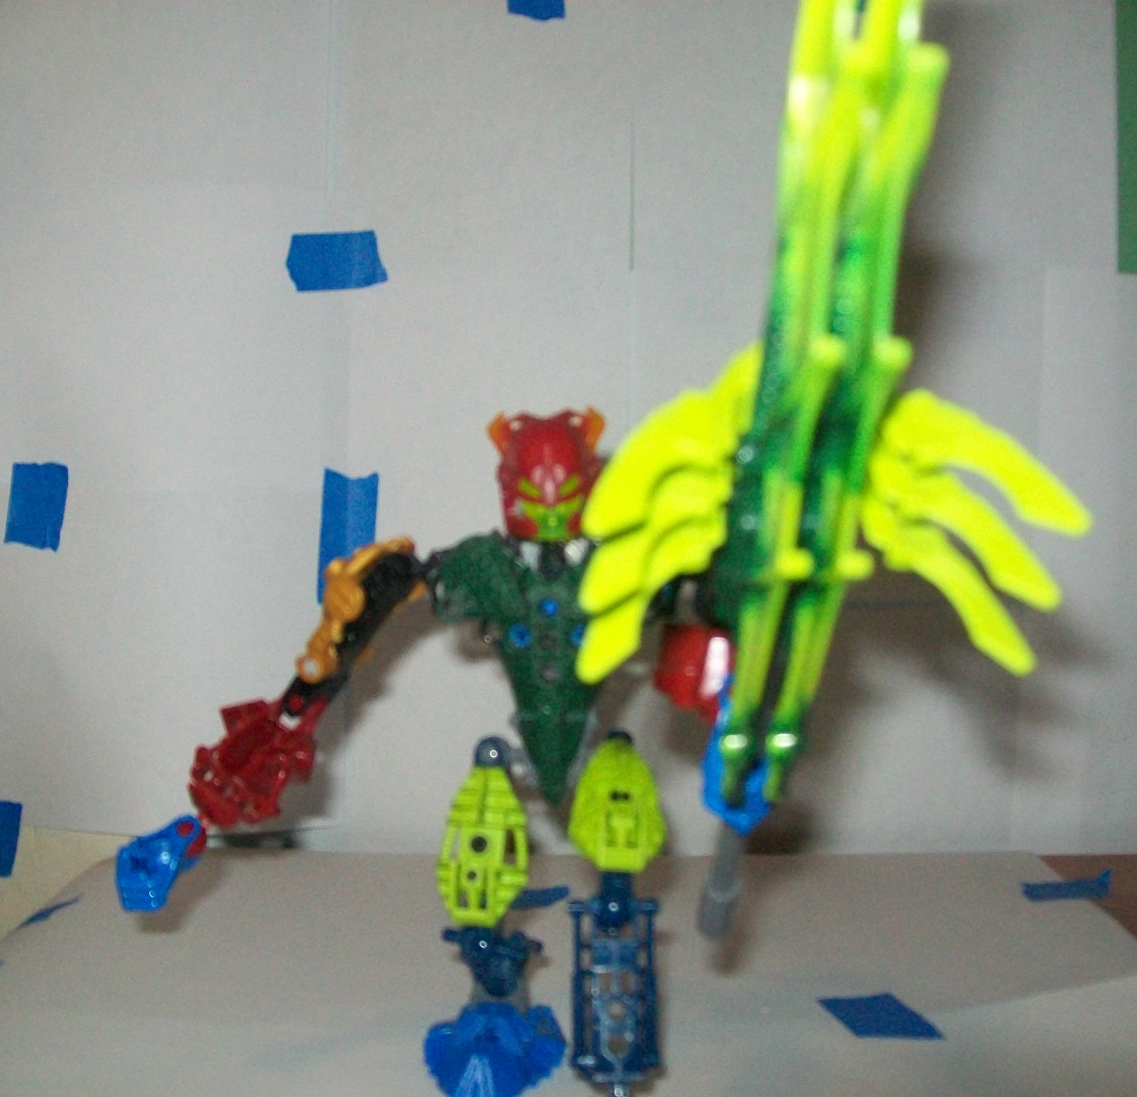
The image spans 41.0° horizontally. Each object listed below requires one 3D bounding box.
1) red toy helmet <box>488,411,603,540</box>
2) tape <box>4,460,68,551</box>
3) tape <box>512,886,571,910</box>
[{"bbox_3d":[-0.006,-0.021,0.437,0.034,0.038,0.035,3,4,0],"label":"red toy helmet"},{"bbox_3d":[-0.233,-0.018,0.667,0.025,0.036,0.002,6,4,0],"label":"tape"},{"bbox_3d":[-0.017,0.141,0.610,0.037,0.002,0.023,-1,4,-17],"label":"tape"}]

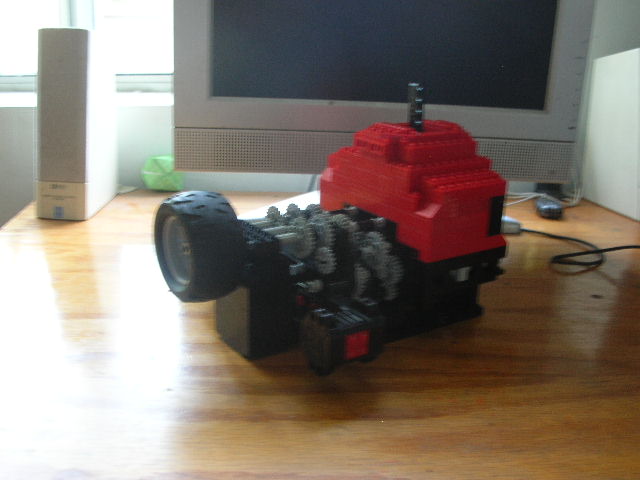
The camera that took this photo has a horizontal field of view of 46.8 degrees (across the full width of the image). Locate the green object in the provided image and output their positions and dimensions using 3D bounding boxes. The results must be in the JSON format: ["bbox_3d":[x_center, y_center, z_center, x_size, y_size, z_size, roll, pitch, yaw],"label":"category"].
[{"bbox_3d":[-0.192,-0.084,0.909,0.044,0.041,0.044,-7,19,-24],"label":"green object"}]

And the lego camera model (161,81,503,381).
[{"bbox_3d":[0.006,-0.025,0.525,0.239,0.167,0.161,-10,21,-31],"label":"lego camera model"}]

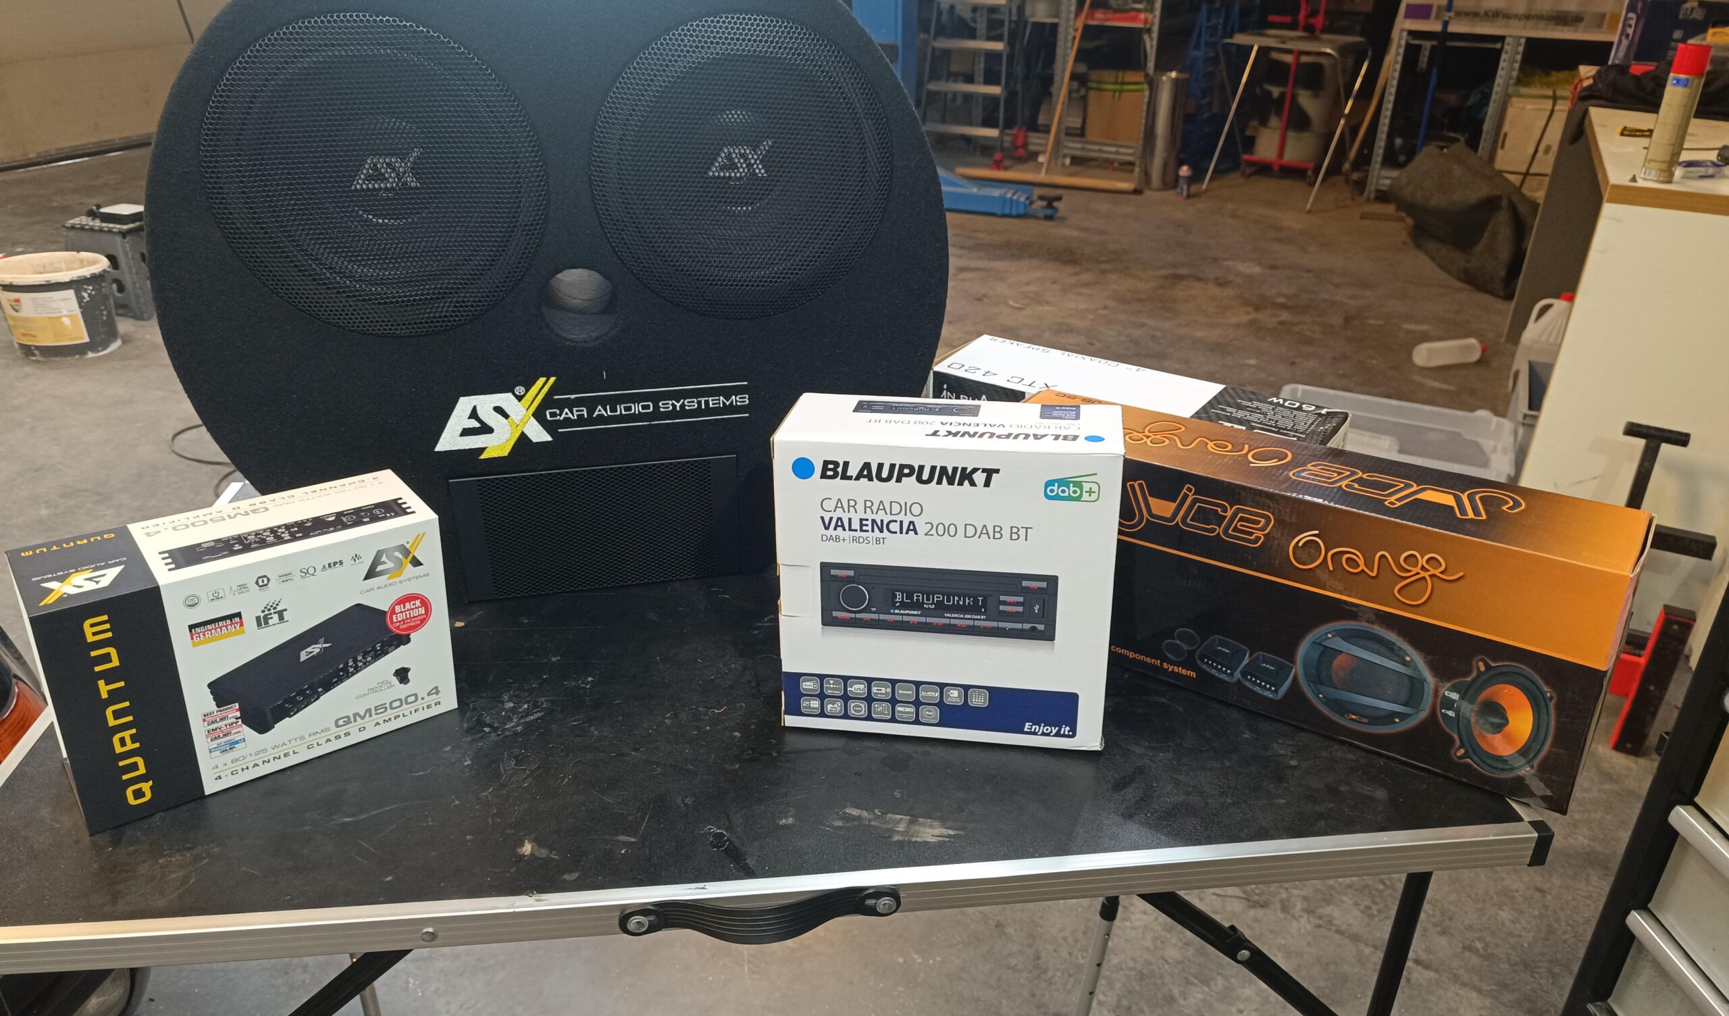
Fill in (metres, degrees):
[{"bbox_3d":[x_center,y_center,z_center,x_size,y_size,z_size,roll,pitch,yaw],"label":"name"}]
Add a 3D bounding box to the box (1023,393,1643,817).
[{"bbox_3d":[0.292,0.047,0.860,0.424,0.170,0.092,16,31,34],"label":"box"}]

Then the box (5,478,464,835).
[{"bbox_3d":[-0.401,0.085,0.786,0.228,0.152,0.089,-17,33,-36],"label":"box"}]

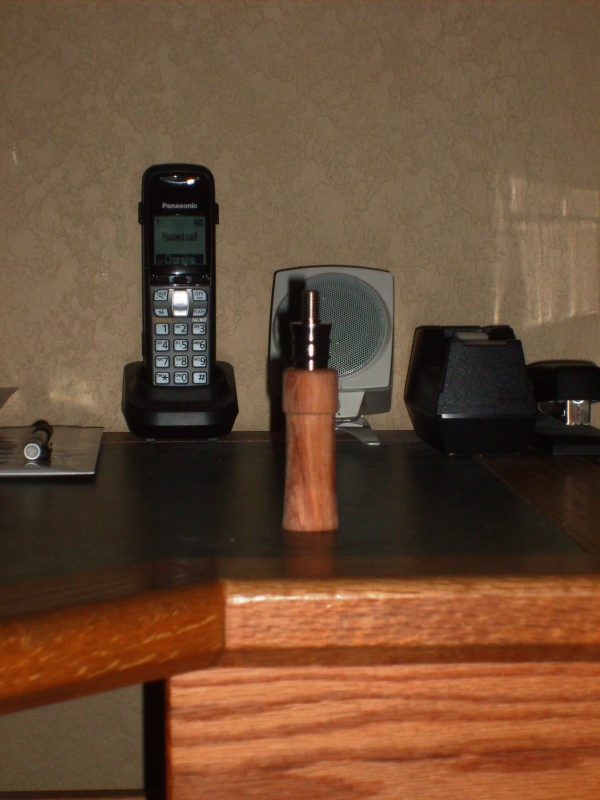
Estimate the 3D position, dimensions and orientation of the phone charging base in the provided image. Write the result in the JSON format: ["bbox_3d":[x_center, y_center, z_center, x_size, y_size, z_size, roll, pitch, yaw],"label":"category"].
[{"bbox_3d":[-0.079,0.001,1.593,0.075,0.048,0.070,0,5,-6],"label":"phone charging base"}]

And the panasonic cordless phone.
[{"bbox_3d":[-0.081,-0.072,1.602,0.052,0.159,0.034,0,-5,-6],"label":"panasonic cordless phone"}]

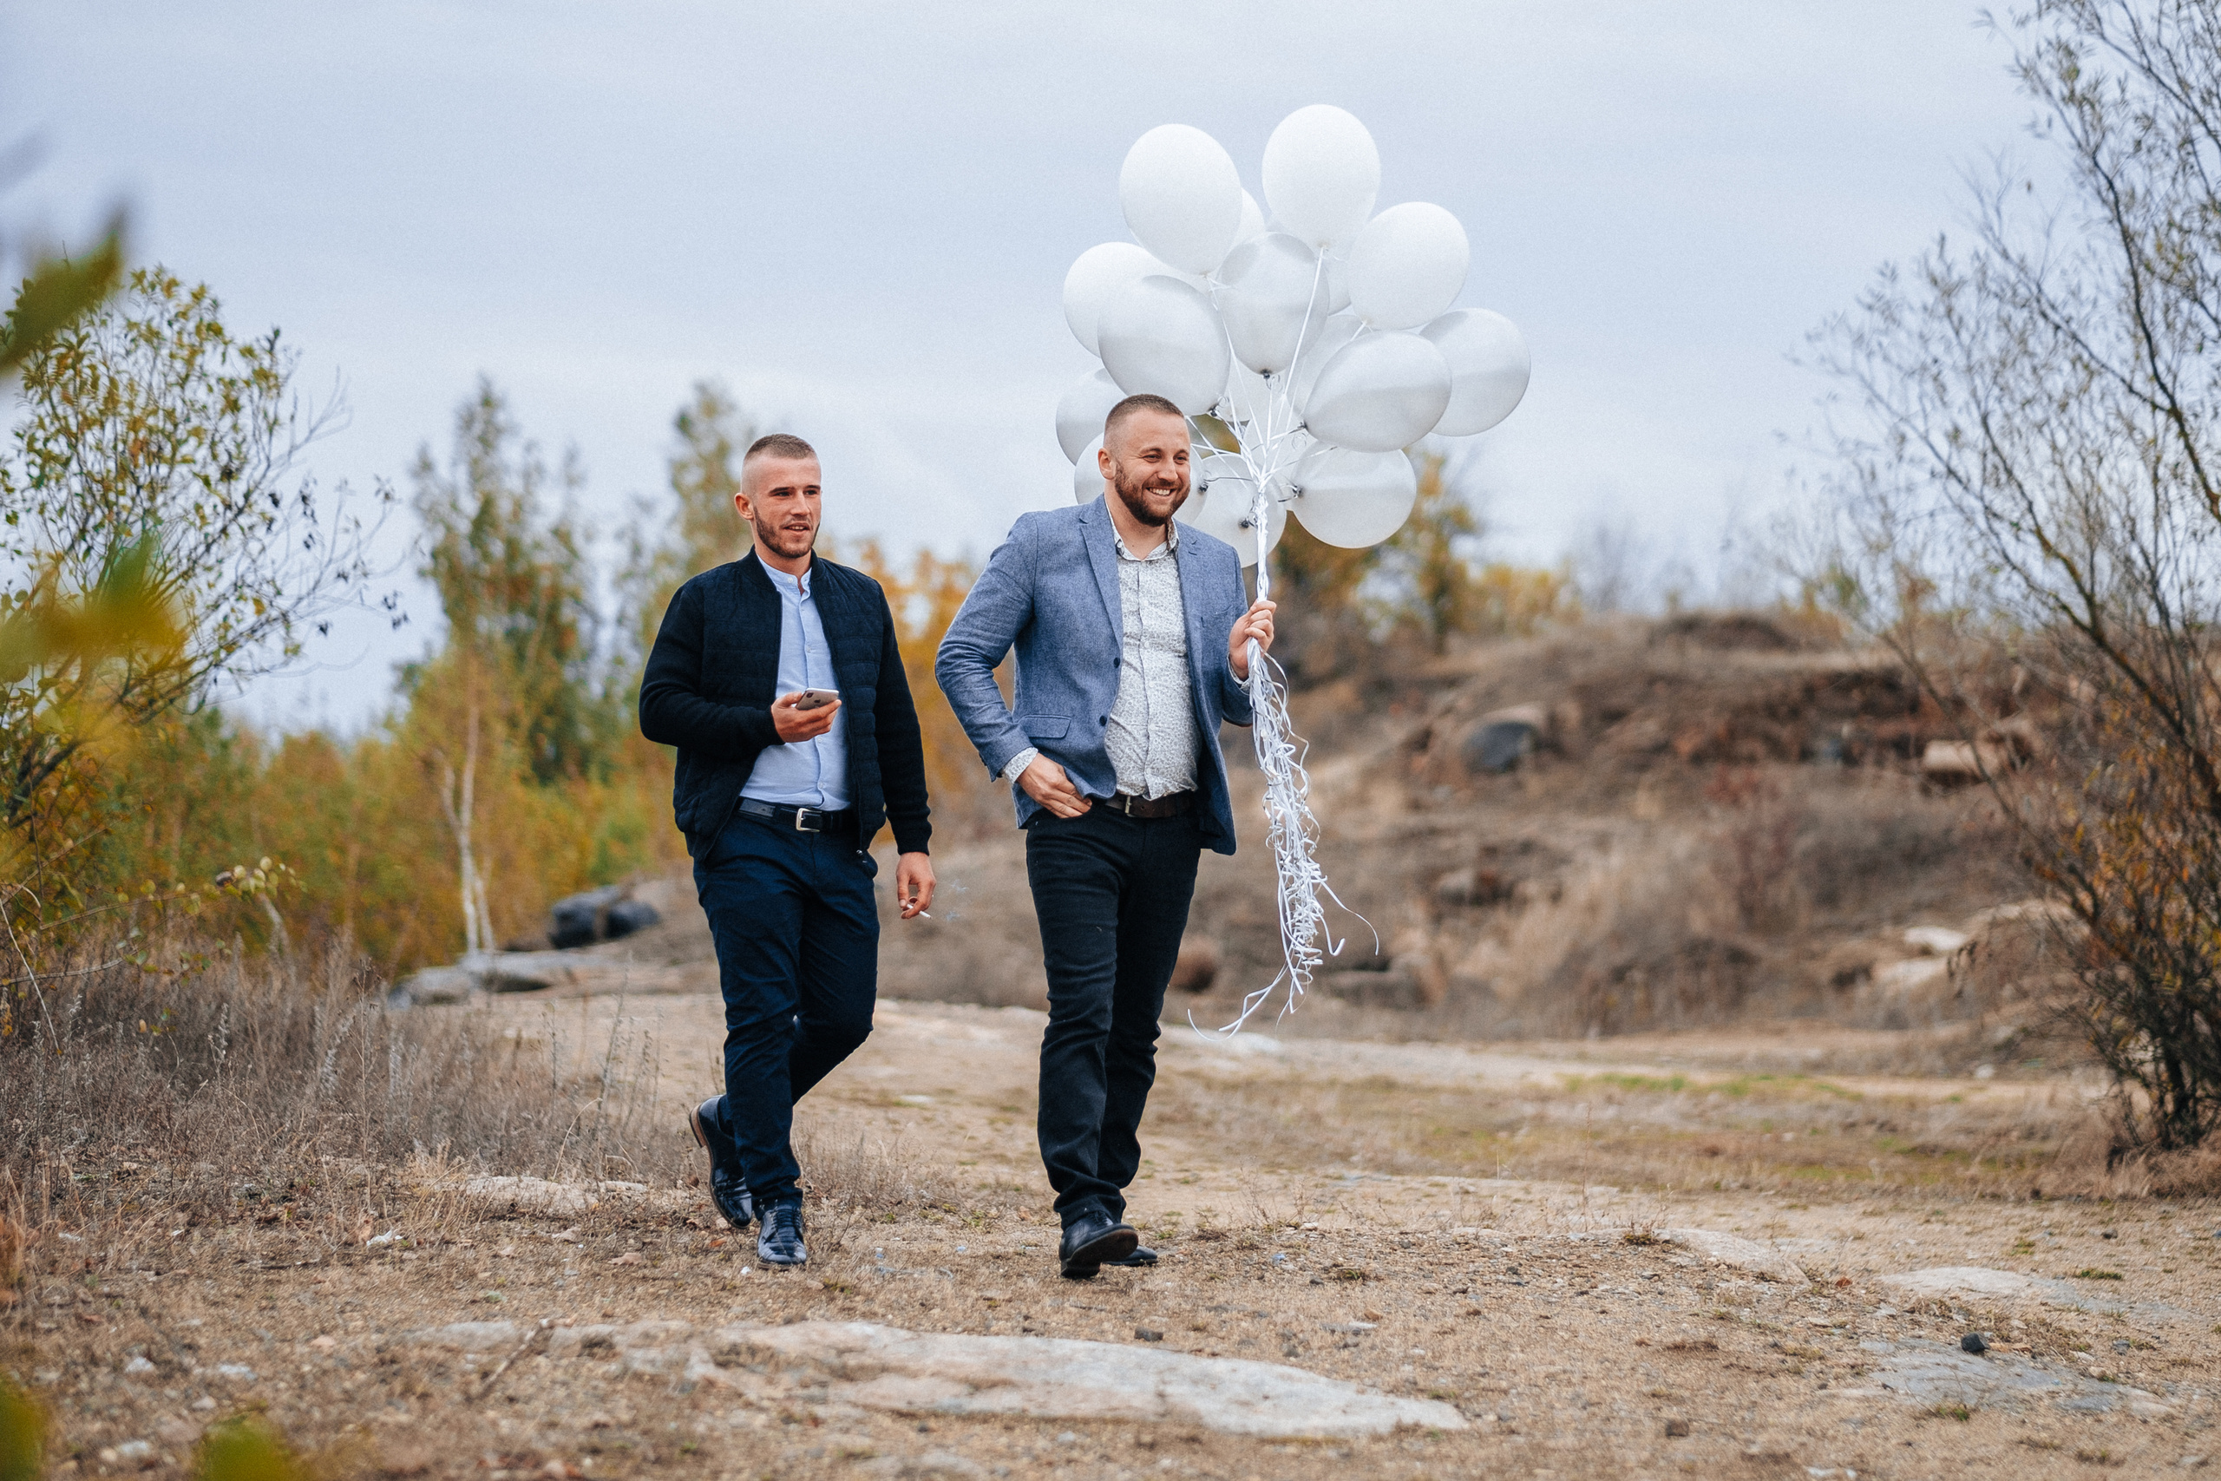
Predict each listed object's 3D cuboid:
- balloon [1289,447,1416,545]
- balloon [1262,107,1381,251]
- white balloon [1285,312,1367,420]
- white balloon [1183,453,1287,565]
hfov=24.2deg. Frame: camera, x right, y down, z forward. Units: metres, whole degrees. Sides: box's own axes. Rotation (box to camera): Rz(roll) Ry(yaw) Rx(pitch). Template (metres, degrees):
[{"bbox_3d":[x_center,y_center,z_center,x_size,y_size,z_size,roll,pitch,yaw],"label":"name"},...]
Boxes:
[{"bbox_3d":[0.512,-0.533,10.880,0.295,0.250,0.250,-8,0,-38],"label":"balloon"},{"bbox_3d":[0.417,-1.118,10.300,0.245,0.295,0.245,0,0,0],"label":"balloon"},{"bbox_3d":[0.494,-0.780,10.970,0.240,0.290,0.240,34,-24,0],"label":"white balloon"},{"bbox_3d":[0.256,-0.488,11.000,0.245,0.245,0.290,-1,6,-12],"label":"white balloon"}]

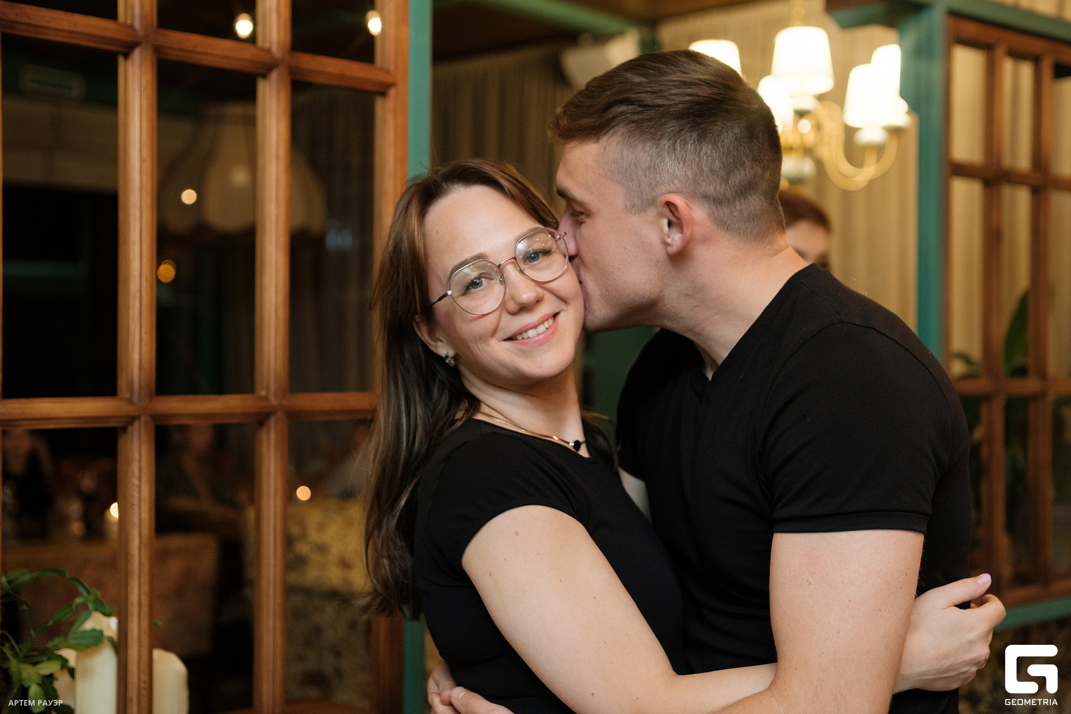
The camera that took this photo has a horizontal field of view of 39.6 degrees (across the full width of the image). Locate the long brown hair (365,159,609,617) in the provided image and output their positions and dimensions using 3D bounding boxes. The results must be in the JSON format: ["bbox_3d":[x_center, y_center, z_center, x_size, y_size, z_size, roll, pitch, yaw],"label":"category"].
[{"bbox_3d":[-0.050,0.032,1.480,0.235,0.455,0.225,1,0,-24],"label":"long brown hair"}]

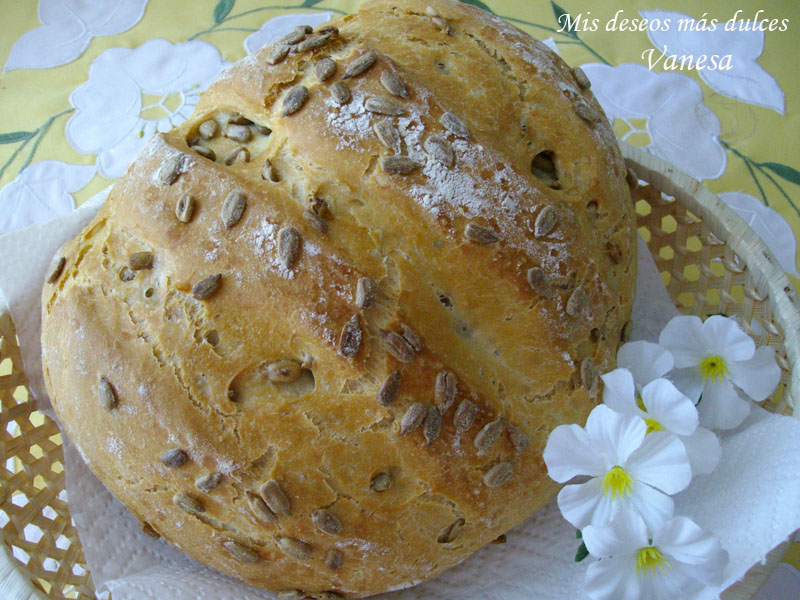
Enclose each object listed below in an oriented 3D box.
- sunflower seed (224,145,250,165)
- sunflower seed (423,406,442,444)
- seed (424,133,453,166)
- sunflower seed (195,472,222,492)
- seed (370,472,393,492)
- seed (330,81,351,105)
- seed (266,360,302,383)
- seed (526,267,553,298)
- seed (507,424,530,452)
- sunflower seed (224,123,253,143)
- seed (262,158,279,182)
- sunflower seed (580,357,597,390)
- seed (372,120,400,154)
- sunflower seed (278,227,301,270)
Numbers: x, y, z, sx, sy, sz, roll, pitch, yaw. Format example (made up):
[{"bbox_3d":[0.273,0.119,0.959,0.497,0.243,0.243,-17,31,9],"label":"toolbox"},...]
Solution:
[{"bbox_3d":[-0.047,-0.042,0.243,0.010,0.004,0.005,-32,65,-6],"label":"sunflower seed"},{"bbox_3d":[0.009,0.036,0.238,0.005,0.004,0.012,8,84,-8],"label":"sunflower seed"},{"bbox_3d":[0.012,-0.045,0.248,0.006,0.003,0.012,-38,77,-22],"label":"seed"},{"bbox_3d":[-0.054,0.052,0.237,0.009,0.004,0.004,-24,87,6],"label":"sunflower seed"},{"bbox_3d":[-0.005,0.052,0.240,0.008,0.003,0.005,-34,92,-7],"label":"seed"},{"bbox_3d":[-0.020,-0.069,0.279,0.005,0.004,0.010,-18,66,-7],"label":"seed"},{"bbox_3d":[-0.034,0.021,0.242,0.010,0.003,0.006,2,81,-1],"label":"seed"},{"bbox_3d":[0.040,-0.005,0.236,0.005,0.003,0.010,-34,101,-23],"label":"seed"},{"bbox_3d":[0.034,0.040,0.241,0.003,0.011,0.005,-21,32,33],"label":"seed"},{"bbox_3d":[-0.054,-0.056,0.278,0.009,0.005,0.005,14,69,14],"label":"sunflower seed"},{"bbox_3d":[-0.041,-0.041,0.263,0.004,0.005,0.009,-11,69,0],"label":"seed"},{"bbox_3d":[0.059,0.024,0.263,0.005,0.003,0.009,-12,93,-16],"label":"sunflower seed"},{"bbox_3d":[-0.003,-0.053,0.267,0.005,0.004,0.013,-22,71,-10],"label":"seed"},{"bbox_3d":[-0.029,-0.014,0.222,0.005,0.004,0.012,0,73,1],"label":"sunflower seed"}]

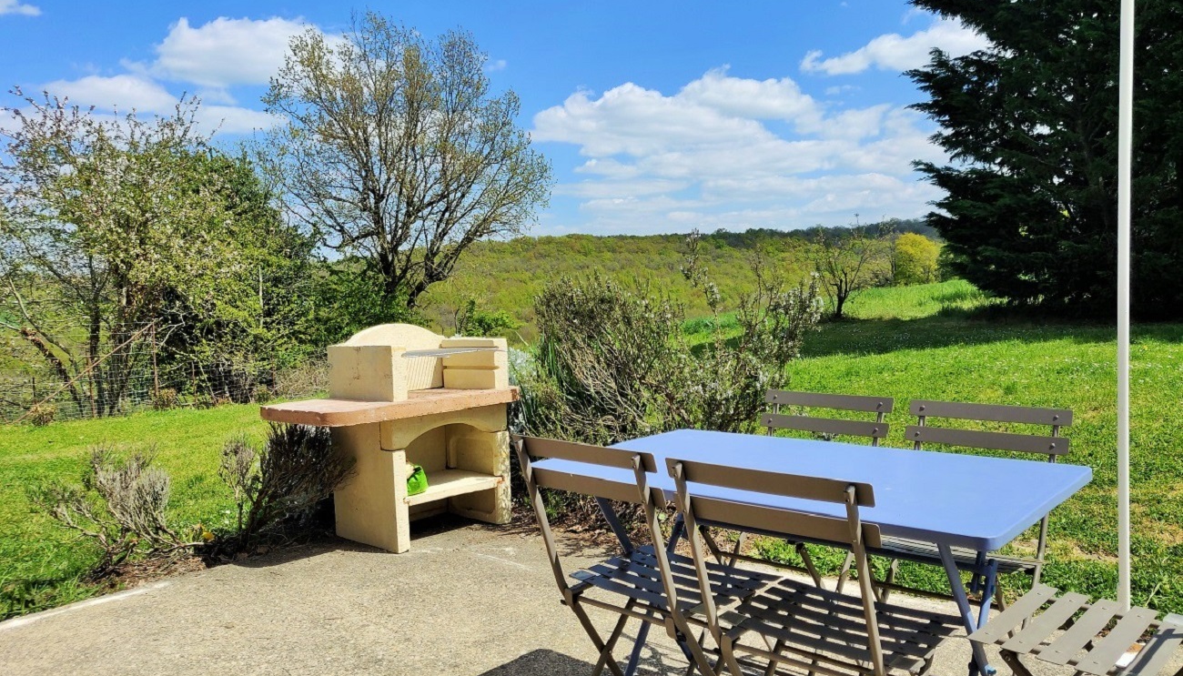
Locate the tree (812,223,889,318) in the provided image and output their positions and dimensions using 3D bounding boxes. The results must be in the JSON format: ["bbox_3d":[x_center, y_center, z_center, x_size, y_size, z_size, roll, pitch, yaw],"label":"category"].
[{"bbox_3d":[9.087,-2.353,30.000,2.700,3.350,2.600,-1,2,0],"label":"tree"}]

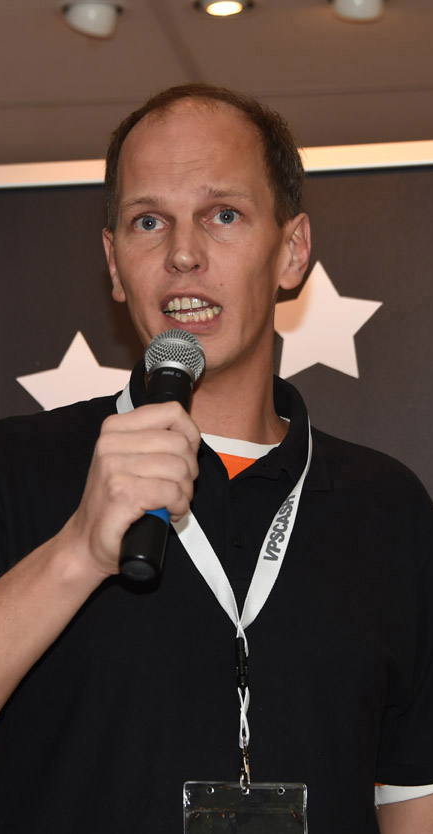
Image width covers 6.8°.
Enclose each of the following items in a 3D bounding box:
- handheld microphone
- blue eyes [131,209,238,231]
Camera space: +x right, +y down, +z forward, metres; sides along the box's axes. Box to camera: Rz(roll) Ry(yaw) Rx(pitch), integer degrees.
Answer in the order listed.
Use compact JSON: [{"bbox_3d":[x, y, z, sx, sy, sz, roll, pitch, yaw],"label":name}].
[{"bbox_3d":[-0.047,0.028,2.990,0.051,0.246,0.051,9,-33,0],"label":"handheld microphone"},{"bbox_3d":[-0.027,-0.167,3.085,0.093,0.017,0.025,-5,-8,11],"label":"blue eyes"}]

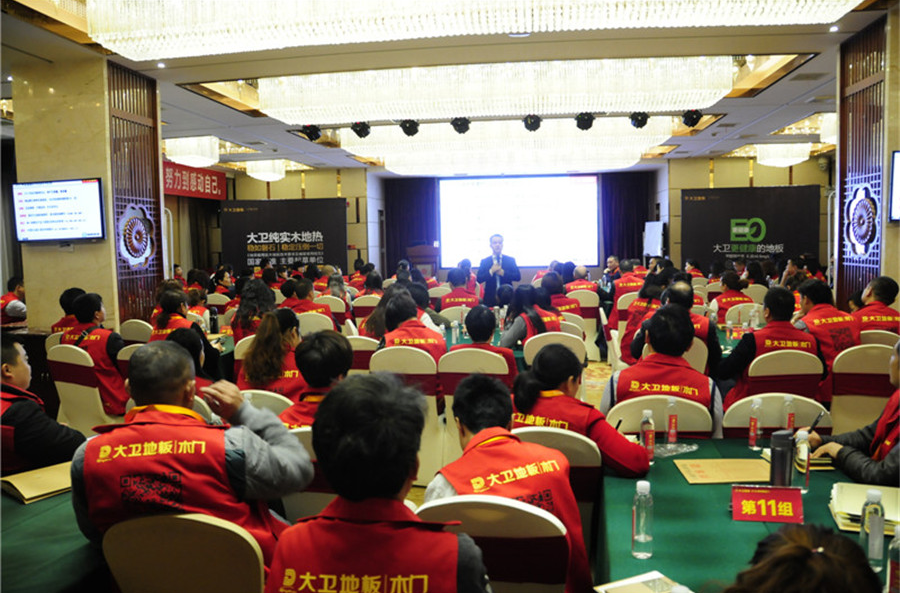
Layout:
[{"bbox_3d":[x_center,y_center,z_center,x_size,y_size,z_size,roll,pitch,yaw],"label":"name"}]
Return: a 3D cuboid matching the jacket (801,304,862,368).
[{"bbox_3d":[2.659,0.354,4.671,0.450,0.620,0.270,-2,4,-15],"label":"jacket"}]

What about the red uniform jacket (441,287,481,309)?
[{"bbox_3d":[0.125,0.235,7.638,0.440,0.710,0.300,0,5,8],"label":"red uniform jacket"}]

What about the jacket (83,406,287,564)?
[{"bbox_3d":[-0.834,0.697,2.093,0.480,0.740,0.340,-1,5,5],"label":"jacket"}]

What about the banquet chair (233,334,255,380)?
[{"bbox_3d":[-1.492,0.743,5.768,0.455,0.930,0.560,0,5,8],"label":"banquet chair"}]

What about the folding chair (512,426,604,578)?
[{"bbox_3d":[0.394,0.954,2.928,0.460,0.940,0.550,0,5,7],"label":"folding chair"}]

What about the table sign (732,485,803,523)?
[{"bbox_3d":[1.037,0.669,2.216,0.212,0.122,0.066,0,5,8],"label":"table sign"}]

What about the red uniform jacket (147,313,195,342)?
[{"bbox_3d":[-2.195,0.415,5.325,0.450,0.550,0.280,2,6,28],"label":"red uniform jacket"}]

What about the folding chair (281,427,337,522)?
[{"bbox_3d":[-0.451,0.948,2.895,0.460,0.950,0.550,0,5,9],"label":"folding chair"}]

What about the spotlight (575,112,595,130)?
[{"bbox_3d":[2.127,-2.749,10.600,0.300,0.270,0.280,0,5,8],"label":"spotlight"}]

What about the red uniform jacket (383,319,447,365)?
[{"bbox_3d":[-0.251,0.488,4.904,0.460,0.670,0.320,0,5,8],"label":"red uniform jacket"}]

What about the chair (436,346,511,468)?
[{"bbox_3d":[0.199,0.787,4.609,0.460,0.950,0.550,0,5,9],"label":"chair"}]

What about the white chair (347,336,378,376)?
[{"bbox_3d":[-0.636,0.752,5.452,0.455,0.930,0.560,1,5,20],"label":"white chair"}]

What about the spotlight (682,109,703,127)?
[{"bbox_3d":[3.491,-2.572,9.700,0.280,0.250,0.250,0,5,8],"label":"spotlight"}]

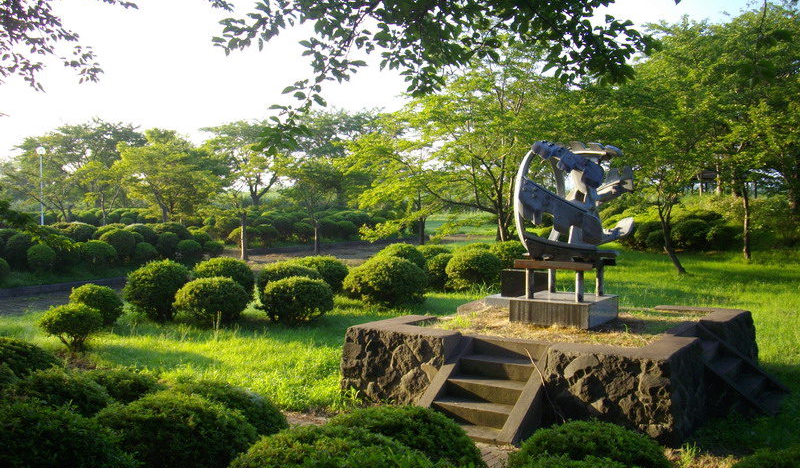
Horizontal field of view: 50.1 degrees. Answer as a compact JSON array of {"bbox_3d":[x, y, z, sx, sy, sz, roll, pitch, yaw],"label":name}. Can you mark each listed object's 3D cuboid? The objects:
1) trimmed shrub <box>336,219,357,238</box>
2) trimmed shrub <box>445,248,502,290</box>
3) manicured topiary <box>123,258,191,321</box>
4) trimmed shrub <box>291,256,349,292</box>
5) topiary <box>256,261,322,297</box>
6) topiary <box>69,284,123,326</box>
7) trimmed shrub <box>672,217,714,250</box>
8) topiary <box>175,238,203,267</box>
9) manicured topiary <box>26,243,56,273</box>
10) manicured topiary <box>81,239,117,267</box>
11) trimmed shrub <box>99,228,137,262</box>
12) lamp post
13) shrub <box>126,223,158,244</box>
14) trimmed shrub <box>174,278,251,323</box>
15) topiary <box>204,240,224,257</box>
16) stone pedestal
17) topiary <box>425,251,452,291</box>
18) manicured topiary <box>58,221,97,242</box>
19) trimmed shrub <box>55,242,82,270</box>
[{"bbox_3d":[-2.590,-0.237,41.588,0.948,0.889,0.948,0,2,-4],"label":"trimmed shrub"},{"bbox_3d":[1.736,0.859,20.200,1.390,1.070,1.350,0,3,5],"label":"trimmed shrub"},{"bbox_3d":[-4.566,1.063,16.100,1.260,1.180,1.250,-1,3,-16],"label":"manicured topiary"},{"bbox_3d":[-1.845,0.977,19.600,1.420,0.950,1.350,-1,3,-5],"label":"trimmed shrub"},{"bbox_3d":[-2.187,1.034,17.000,1.332,1.014,1.332,0,2,-7],"label":"topiary"},{"bbox_3d":[-5.448,1.291,15.300,1.000,0.820,1.000,-1,3,-20],"label":"topiary"},{"bbox_3d":[11.079,0.038,32.500,1.520,1.254,1.520,1,2,19],"label":"trimmed shrub"},{"bbox_3d":[-6.025,0.520,24.430,0.714,0.726,0.714,0,3,-14],"label":"topiary"},{"bbox_3d":[-9.223,0.617,22.000,0.772,0.798,0.772,-1,2,-23],"label":"manicured topiary"},{"bbox_3d":[-8.603,0.556,24.400,1.084,0.799,1.084,0,2,-19],"label":"manicured topiary"},{"bbox_3d":[-8.345,0.352,25.321,1.095,0.972,1.095,-1,3,-18],"label":"trimmed shrub"},{"bbox_3d":[-15.731,-1.762,37.588,0.400,4.111,0.400,-1,3,-23],"label":"lamp post"},{"bbox_3d":[-8.919,0.122,29.521,1.104,0.970,1.104,-1,3,-17],"label":"shrub"},{"bbox_3d":[-3.439,1.211,15.600,1.430,0.920,1.400,-1,3,-12],"label":"trimmed shrub"},{"bbox_3d":[-6.725,0.549,31.000,0.760,0.600,0.750,-1,3,-12],"label":"topiary"},{"bbox_3d":[2.068,0.945,10.736,1.024,0.290,1.019,2,4,34],"label":"stone pedestal"},{"bbox_3d":[1.046,0.934,21.300,0.872,0.947,0.872,0,2,3],"label":"topiary"},{"bbox_3d":[-11.692,0.181,31.000,1.400,1.150,1.400,-2,3,-21],"label":"manicured topiary"},{"bbox_3d":[-8.792,0.601,22.691,0.743,0.698,0.743,-1,3,-21],"label":"trimmed shrub"}]

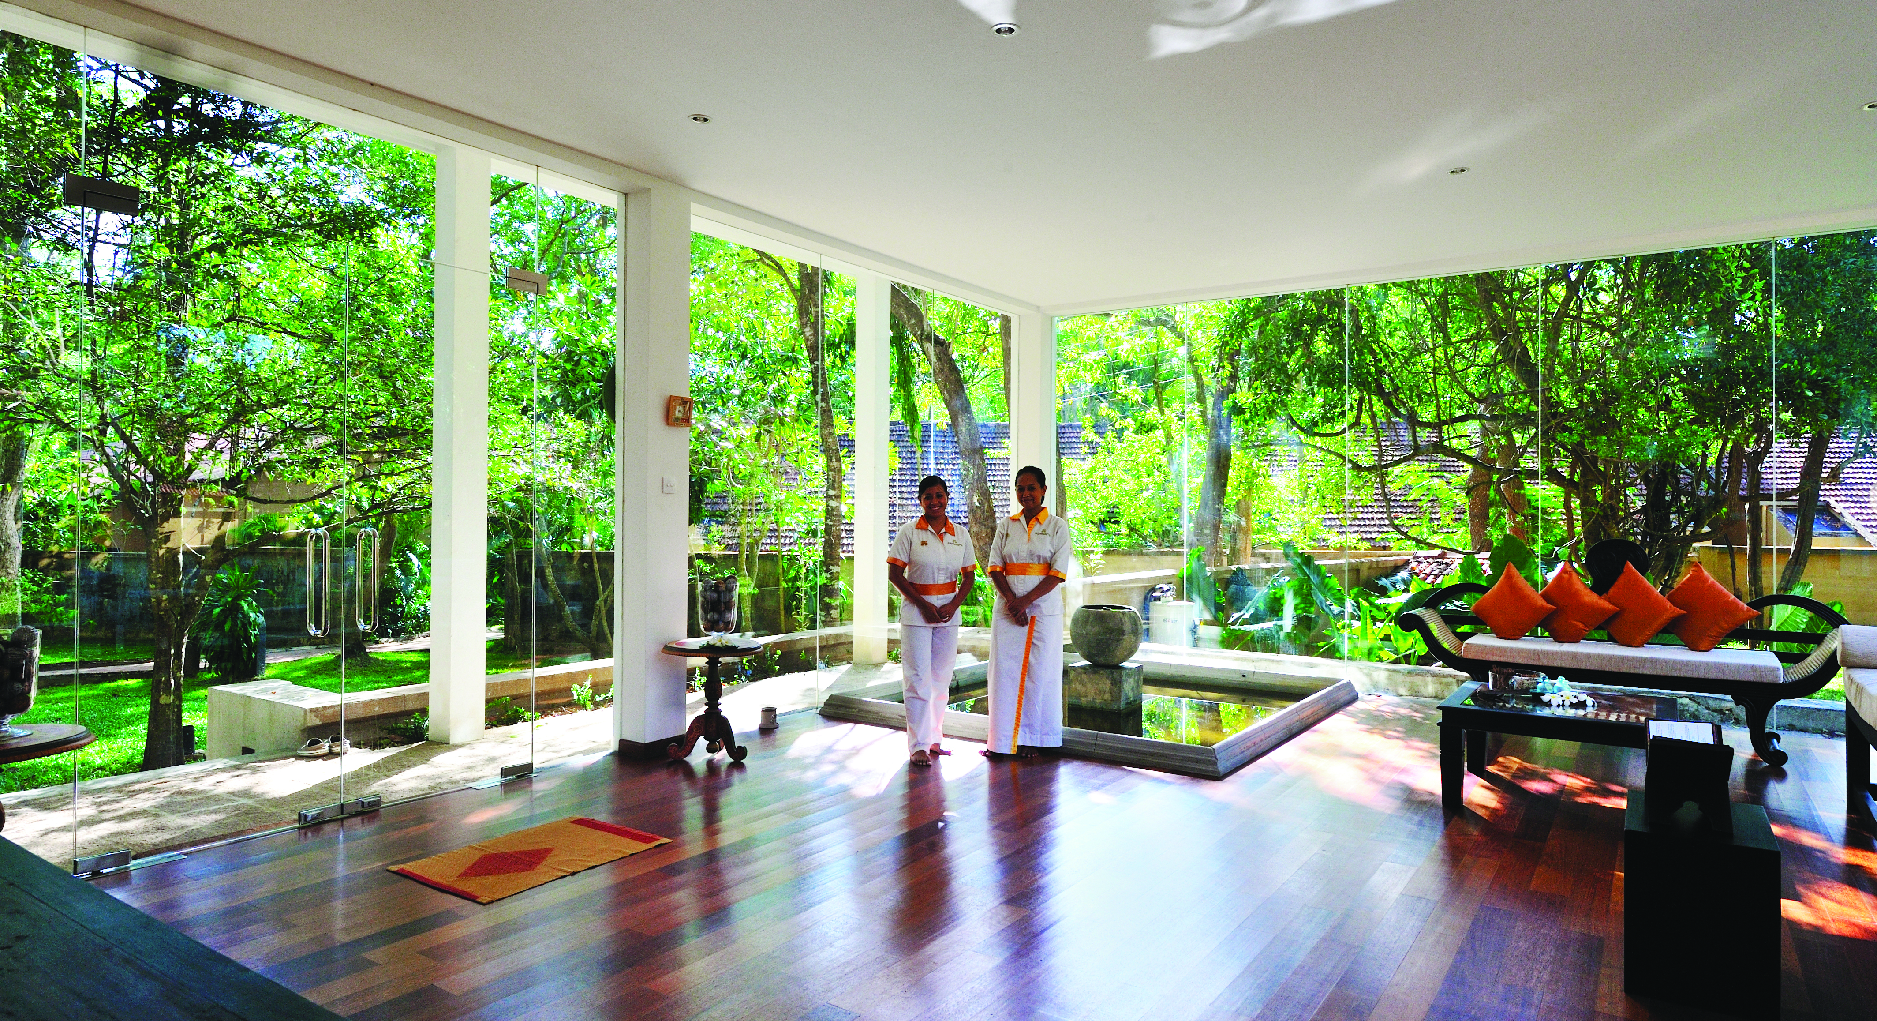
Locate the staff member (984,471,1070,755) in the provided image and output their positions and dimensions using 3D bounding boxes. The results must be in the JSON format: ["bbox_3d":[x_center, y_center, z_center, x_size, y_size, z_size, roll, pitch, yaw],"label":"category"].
[{"bbox_3d":[0.511,0.558,5.942,0.479,1.619,0.353,0,0,7],"label":"staff member"}]

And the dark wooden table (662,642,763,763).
[{"bbox_3d":[-1.238,1.048,5.690,0.556,0.617,0.556,0,0,0],"label":"dark wooden table"}]

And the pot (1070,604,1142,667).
[{"bbox_3d":[1.169,0.879,7.283,0.502,0.409,0.502,0,0,0],"label":"pot"}]

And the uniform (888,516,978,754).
[{"bbox_3d":[-0.032,0.681,5.723,0.471,1.306,0.280,0,0,-11],"label":"uniform"}]

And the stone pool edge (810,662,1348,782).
[{"bbox_3d":[1.136,1.297,7.267,2.764,0.156,2.805,0,0,35],"label":"stone pool edge"}]

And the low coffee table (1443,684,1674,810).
[{"bbox_3d":[2.945,1.154,4.933,0.908,0.464,0.938,0,0,35],"label":"low coffee table"}]

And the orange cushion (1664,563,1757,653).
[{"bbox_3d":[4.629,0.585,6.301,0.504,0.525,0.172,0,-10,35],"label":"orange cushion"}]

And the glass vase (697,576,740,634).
[{"bbox_3d":[-1.217,0.548,5.771,0.230,0.368,0.230,0,0,0],"label":"glass vase"}]

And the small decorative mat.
[{"bbox_3d":[-1.580,1.345,4.082,0.615,0.012,0.832,0,0,35],"label":"small decorative mat"}]

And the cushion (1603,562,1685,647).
[{"bbox_3d":[4.352,0.585,6.480,0.501,0.496,0.160,0,-12,42],"label":"cushion"}]

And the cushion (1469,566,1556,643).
[{"bbox_3d":[3.796,0.598,6.872,0.501,0.496,0.160,0,-12,42],"label":"cushion"}]

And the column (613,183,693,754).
[{"bbox_3d":[-1.612,-0.202,5.866,0.278,3.113,0.292,0,0,35],"label":"column"}]

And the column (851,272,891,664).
[{"bbox_3d":[-0.596,-0.380,9.286,0.207,3.481,0.207,0,0,35],"label":"column"}]

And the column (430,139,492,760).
[{"bbox_3d":[-2.882,-0.373,6.279,0.233,3.502,0.222,0,0,35],"label":"column"}]

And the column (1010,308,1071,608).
[{"bbox_3d":[0.858,-0.182,9.389,0.303,3.127,0.283,0,0,35],"label":"column"}]

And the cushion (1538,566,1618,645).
[{"bbox_3d":[4.074,0.590,6.676,0.501,0.496,0.160,0,-12,42],"label":"cushion"}]

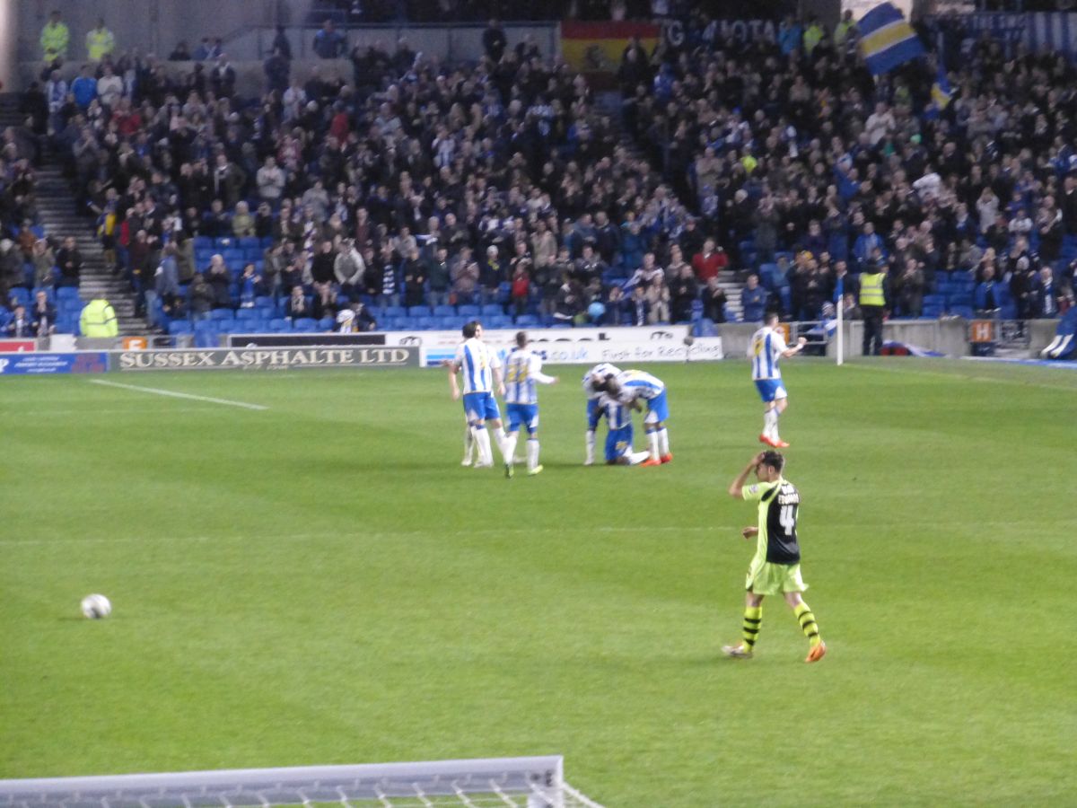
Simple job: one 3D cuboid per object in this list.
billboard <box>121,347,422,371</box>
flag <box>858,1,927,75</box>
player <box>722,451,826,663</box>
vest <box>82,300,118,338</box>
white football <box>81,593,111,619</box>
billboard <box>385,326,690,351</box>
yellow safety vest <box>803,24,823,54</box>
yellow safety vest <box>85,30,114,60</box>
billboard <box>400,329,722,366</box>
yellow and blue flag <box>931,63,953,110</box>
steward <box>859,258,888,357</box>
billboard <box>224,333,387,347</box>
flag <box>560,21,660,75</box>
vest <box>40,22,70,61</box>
[{"bbox_3d":[-5.053,-0.817,132.900,5.850,0.440,0.100,-1,2,-14],"label":"billboard"},{"bbox_3d":[7.199,-7.437,146.500,1.300,1.200,0.400,-21,2,-11],"label":"flag"},{"bbox_3d":[1.923,1.230,58.767,0.800,1.730,0.600,2,3,40],"label":"player"},{"bbox_3d":[-8.095,-1.541,132.700,0.680,0.760,0.420,-1,2,-11],"label":"vest"},{"bbox_3d":[-3.893,1.782,63.300,0.220,0.220,0.220,0,2,0],"label":"white football"},{"bbox_3d":[-0.025,-1.179,135.900,6.000,0.500,0.100,-1,2,-17],"label":"billboard"},{"bbox_3d":[5.894,-7.843,154.500,0.480,0.650,0.300,-1,2,-8],"label":"yellow safety vest"},{"bbox_3d":[-9.028,-7.389,148.300,0.590,0.700,0.340,-1,2,-7],"label":"yellow safety vest"},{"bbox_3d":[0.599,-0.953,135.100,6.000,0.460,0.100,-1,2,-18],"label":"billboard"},{"bbox_3d":[8.202,-6.436,145.800,0.460,0.970,0.420,-1,2,-11],"label":"yellow and blue flag"},{"bbox_3d":[6.299,-1.798,135.266,0.570,1.790,0.360,-1,2,-3],"label":"steward"},{"bbox_3d":[-4.368,-1.094,134.800,3.050,0.460,0.100,-1,2,-15],"label":"billboard"},{"bbox_3d":[1.492,-7.299,149.300,2.120,1.360,0.080,-1,2,-13],"label":"flag"},{"bbox_3d":[-9.984,-7.458,148.200,0.600,0.830,0.360,-1,2,-6],"label":"vest"}]

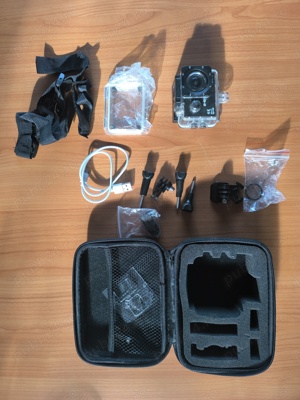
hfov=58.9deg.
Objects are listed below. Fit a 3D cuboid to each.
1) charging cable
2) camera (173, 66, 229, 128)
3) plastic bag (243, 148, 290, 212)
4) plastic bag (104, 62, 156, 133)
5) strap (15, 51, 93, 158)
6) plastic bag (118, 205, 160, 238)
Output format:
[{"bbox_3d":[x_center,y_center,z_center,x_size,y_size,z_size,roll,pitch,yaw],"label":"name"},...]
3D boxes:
[{"bbox_3d":[-0.058,-0.034,0.352,0.069,0.014,0.076,0,86,2],"label":"charging cable"},{"bbox_3d":[0.066,-0.130,0.340,0.069,0.044,0.065,0,86,2],"label":"camera"},{"bbox_3d":[0.151,-0.025,0.341,0.054,0.022,0.080,0,86,2],"label":"plastic bag"},{"bbox_3d":[-0.026,-0.134,0.348,0.064,0.034,0.087,0,86,2],"label":"plastic bag"},{"bbox_3d":[-0.128,-0.127,0.351,0.095,0.034,0.139,0,86,2],"label":"strap"},{"bbox_3d":[-0.014,0.030,0.346,0.056,0.014,0.043,0,86,2],"label":"plastic bag"}]

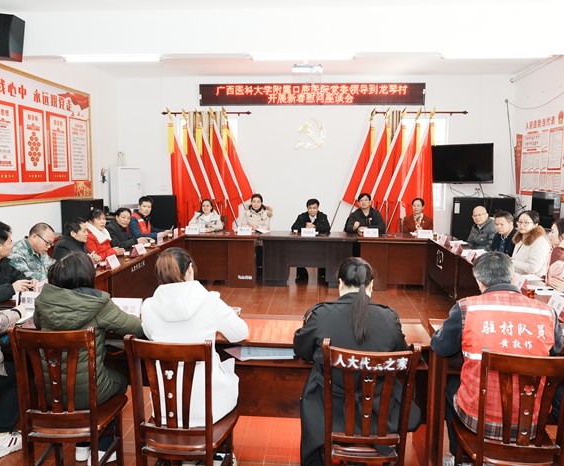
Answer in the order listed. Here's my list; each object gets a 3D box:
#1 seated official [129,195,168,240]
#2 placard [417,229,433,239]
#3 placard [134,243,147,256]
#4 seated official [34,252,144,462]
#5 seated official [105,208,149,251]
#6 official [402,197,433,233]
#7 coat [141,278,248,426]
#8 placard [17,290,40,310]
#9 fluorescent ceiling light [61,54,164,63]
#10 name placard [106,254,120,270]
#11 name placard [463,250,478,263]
[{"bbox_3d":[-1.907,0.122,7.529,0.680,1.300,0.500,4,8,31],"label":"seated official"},{"bbox_3d":[2.037,0.021,7.450,0.210,0.115,0.090,0,6,2],"label":"placard"},{"bbox_3d":[-1.556,0.183,5.719,0.092,0.108,0.200,1,7,5],"label":"placard"},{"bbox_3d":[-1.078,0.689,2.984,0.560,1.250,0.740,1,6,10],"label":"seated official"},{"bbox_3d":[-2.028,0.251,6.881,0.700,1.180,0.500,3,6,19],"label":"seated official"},{"bbox_3d":[2.070,0.112,7.993,0.500,1.270,0.750,1,7,3],"label":"official"},{"bbox_3d":[-0.439,0.546,2.724,0.550,0.700,0.500,2,7,14],"label":"coat"},{"bbox_3d":[-1.652,0.440,3.420,0.200,0.115,0.090,0,6,2],"label":"placard"},{"bbox_3d":[-2.021,-2.080,6.255,1.220,0.080,0.090,1,6,5],"label":"fluorescent ceiling light"},{"bbox_3d":[-1.528,0.261,4.753,0.080,0.110,0.200,1,6,5],"label":"name placard"},{"bbox_3d":[1.966,0.247,5.383,0.090,0.108,0.200,1,7,3],"label":"name placard"}]

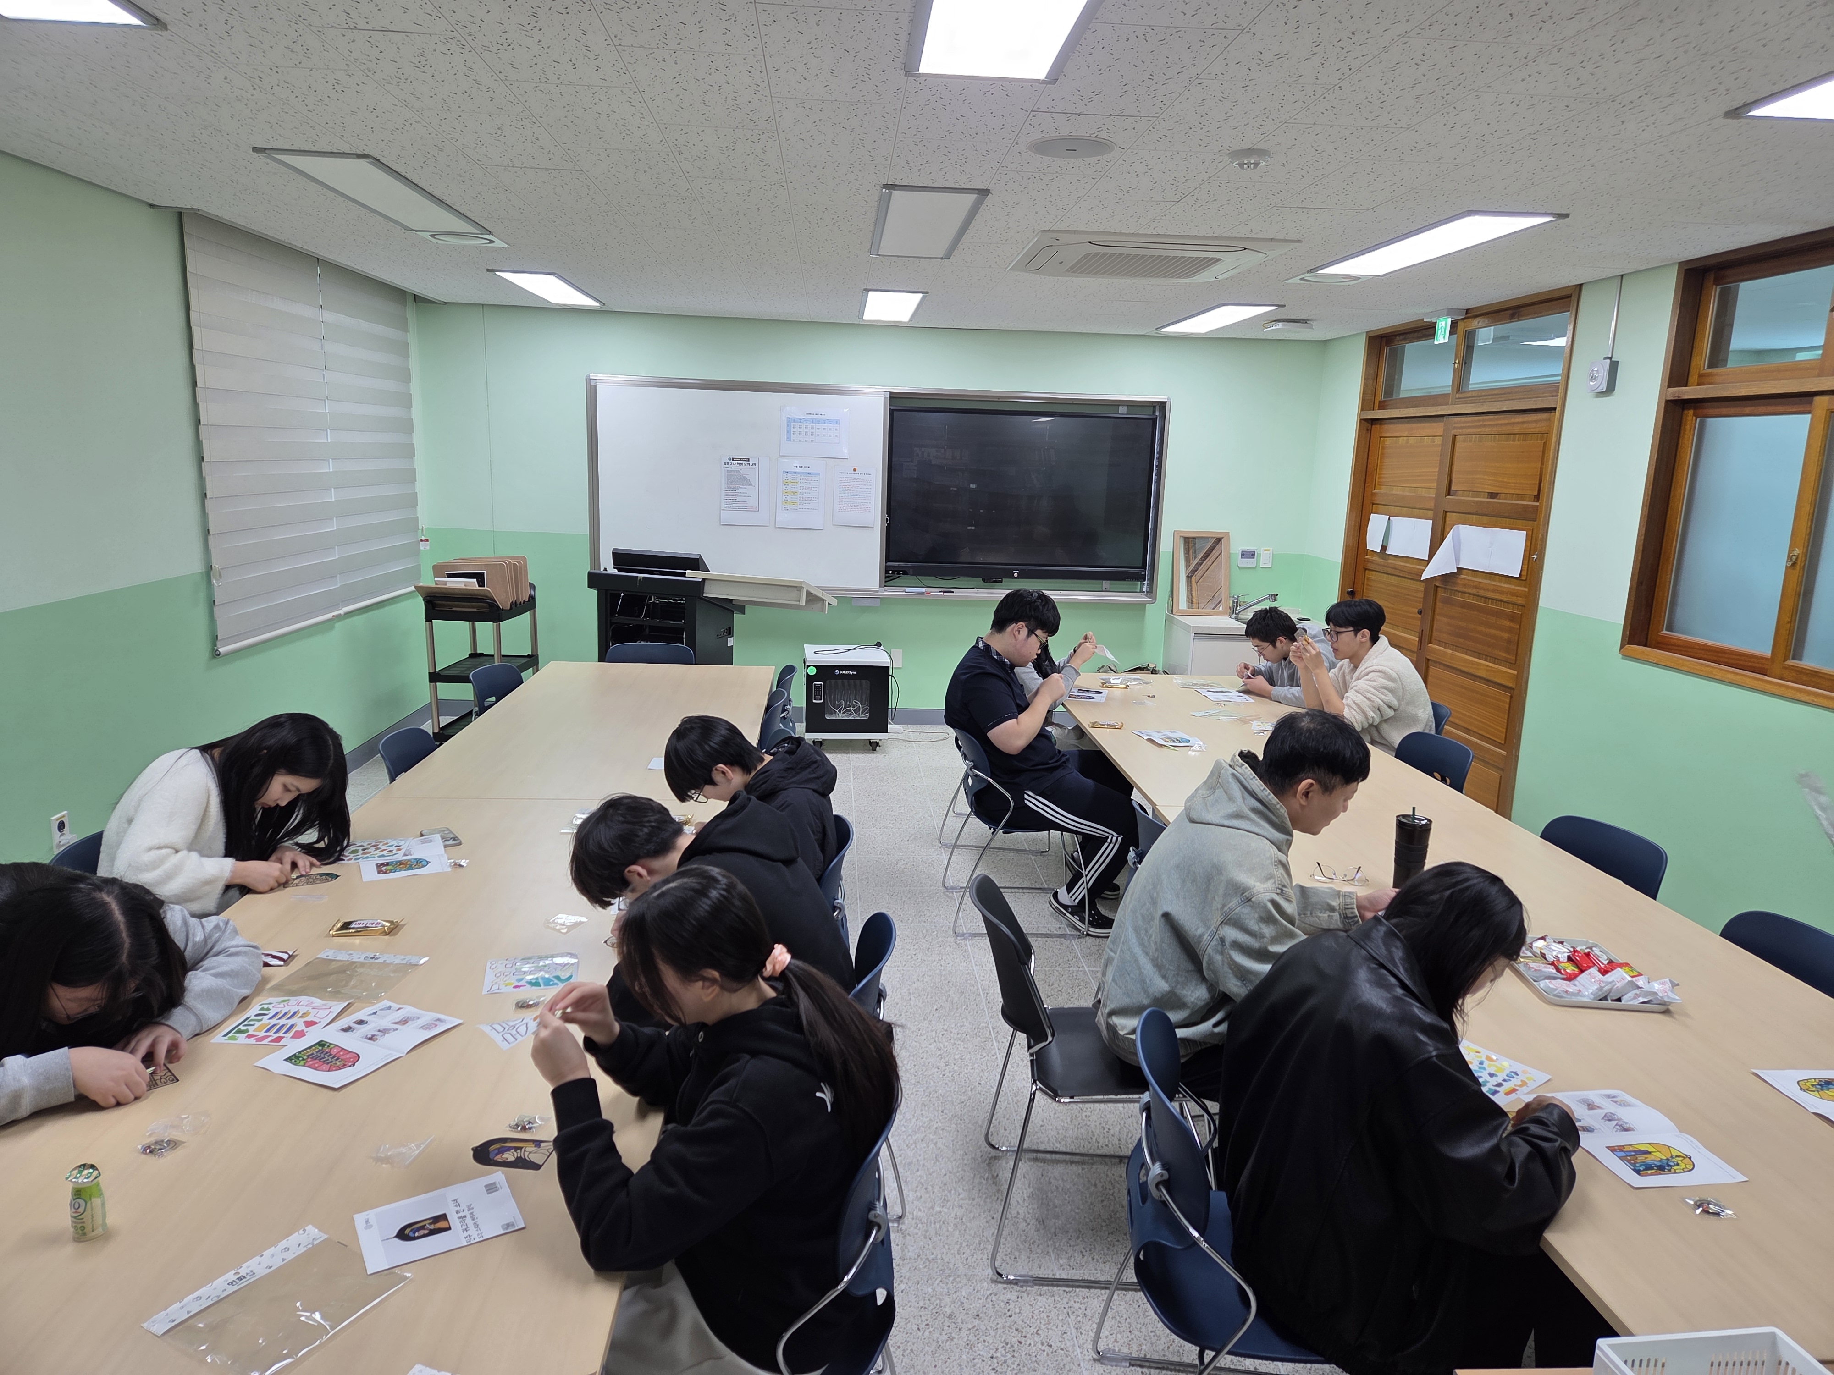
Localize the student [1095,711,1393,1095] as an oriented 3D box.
[{"bbox_3d":[0.806,0.667,2.869,0.800,1.260,0.540,1,11,-4],"label":"student"}]

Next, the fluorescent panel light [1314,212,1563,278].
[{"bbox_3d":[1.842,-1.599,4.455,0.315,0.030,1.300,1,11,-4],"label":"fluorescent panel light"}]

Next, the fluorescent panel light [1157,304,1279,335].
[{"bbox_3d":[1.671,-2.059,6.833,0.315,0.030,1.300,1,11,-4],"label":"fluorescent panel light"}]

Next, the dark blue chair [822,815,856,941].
[{"bbox_3d":[-0.436,0.766,3.333,0.540,0.790,0.540,1,11,-5],"label":"dark blue chair"}]

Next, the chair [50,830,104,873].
[{"bbox_3d":[-1.815,0.767,3.095,0.540,0.790,0.540,2,11,-1],"label":"chair"}]

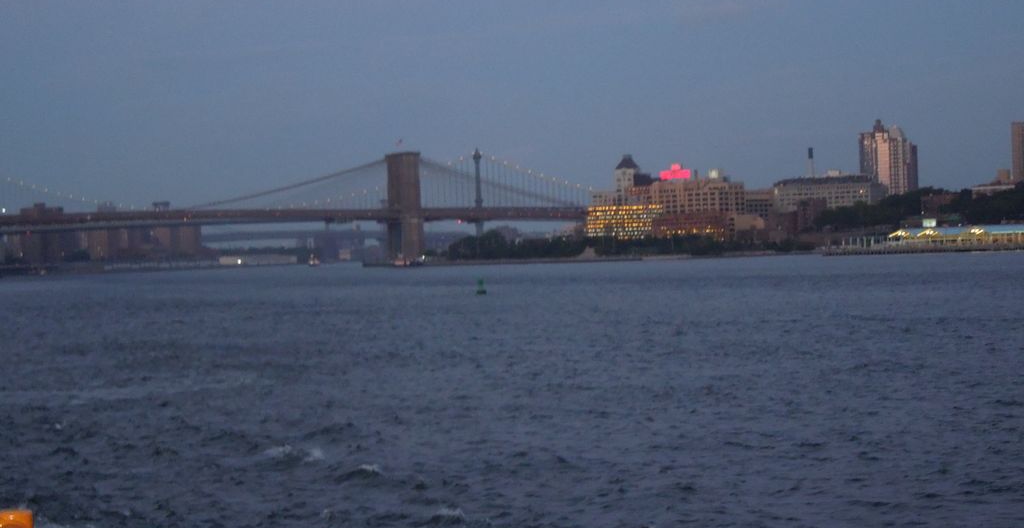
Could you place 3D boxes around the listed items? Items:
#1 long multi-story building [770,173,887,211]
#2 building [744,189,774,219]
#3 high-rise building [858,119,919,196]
[{"bbox_3d":[229.110,-48.350,1665.000,72.000,33.000,36.000,-2,0,25],"label":"long multi-story building"},{"bbox_3d":[177.520,-41.960,1655.000,18.500,25.000,18.000,-2,0,22],"label":"building"},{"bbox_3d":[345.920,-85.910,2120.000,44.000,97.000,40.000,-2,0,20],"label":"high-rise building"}]

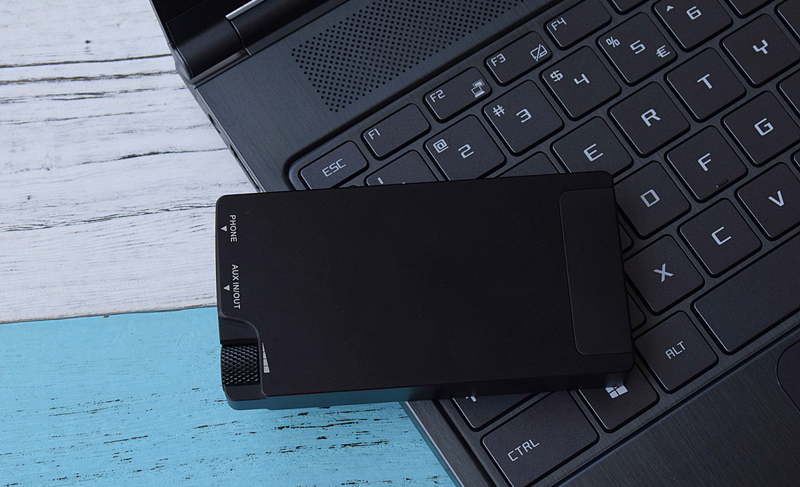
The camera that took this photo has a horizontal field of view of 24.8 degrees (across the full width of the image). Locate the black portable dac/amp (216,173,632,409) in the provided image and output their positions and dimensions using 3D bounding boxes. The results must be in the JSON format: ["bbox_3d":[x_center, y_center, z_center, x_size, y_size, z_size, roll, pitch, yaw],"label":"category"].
[{"bbox_3d":[0.005,0.012,0.472,0.104,0.013,0.055,-4,69,-1],"label":"black portable dac/amp"}]

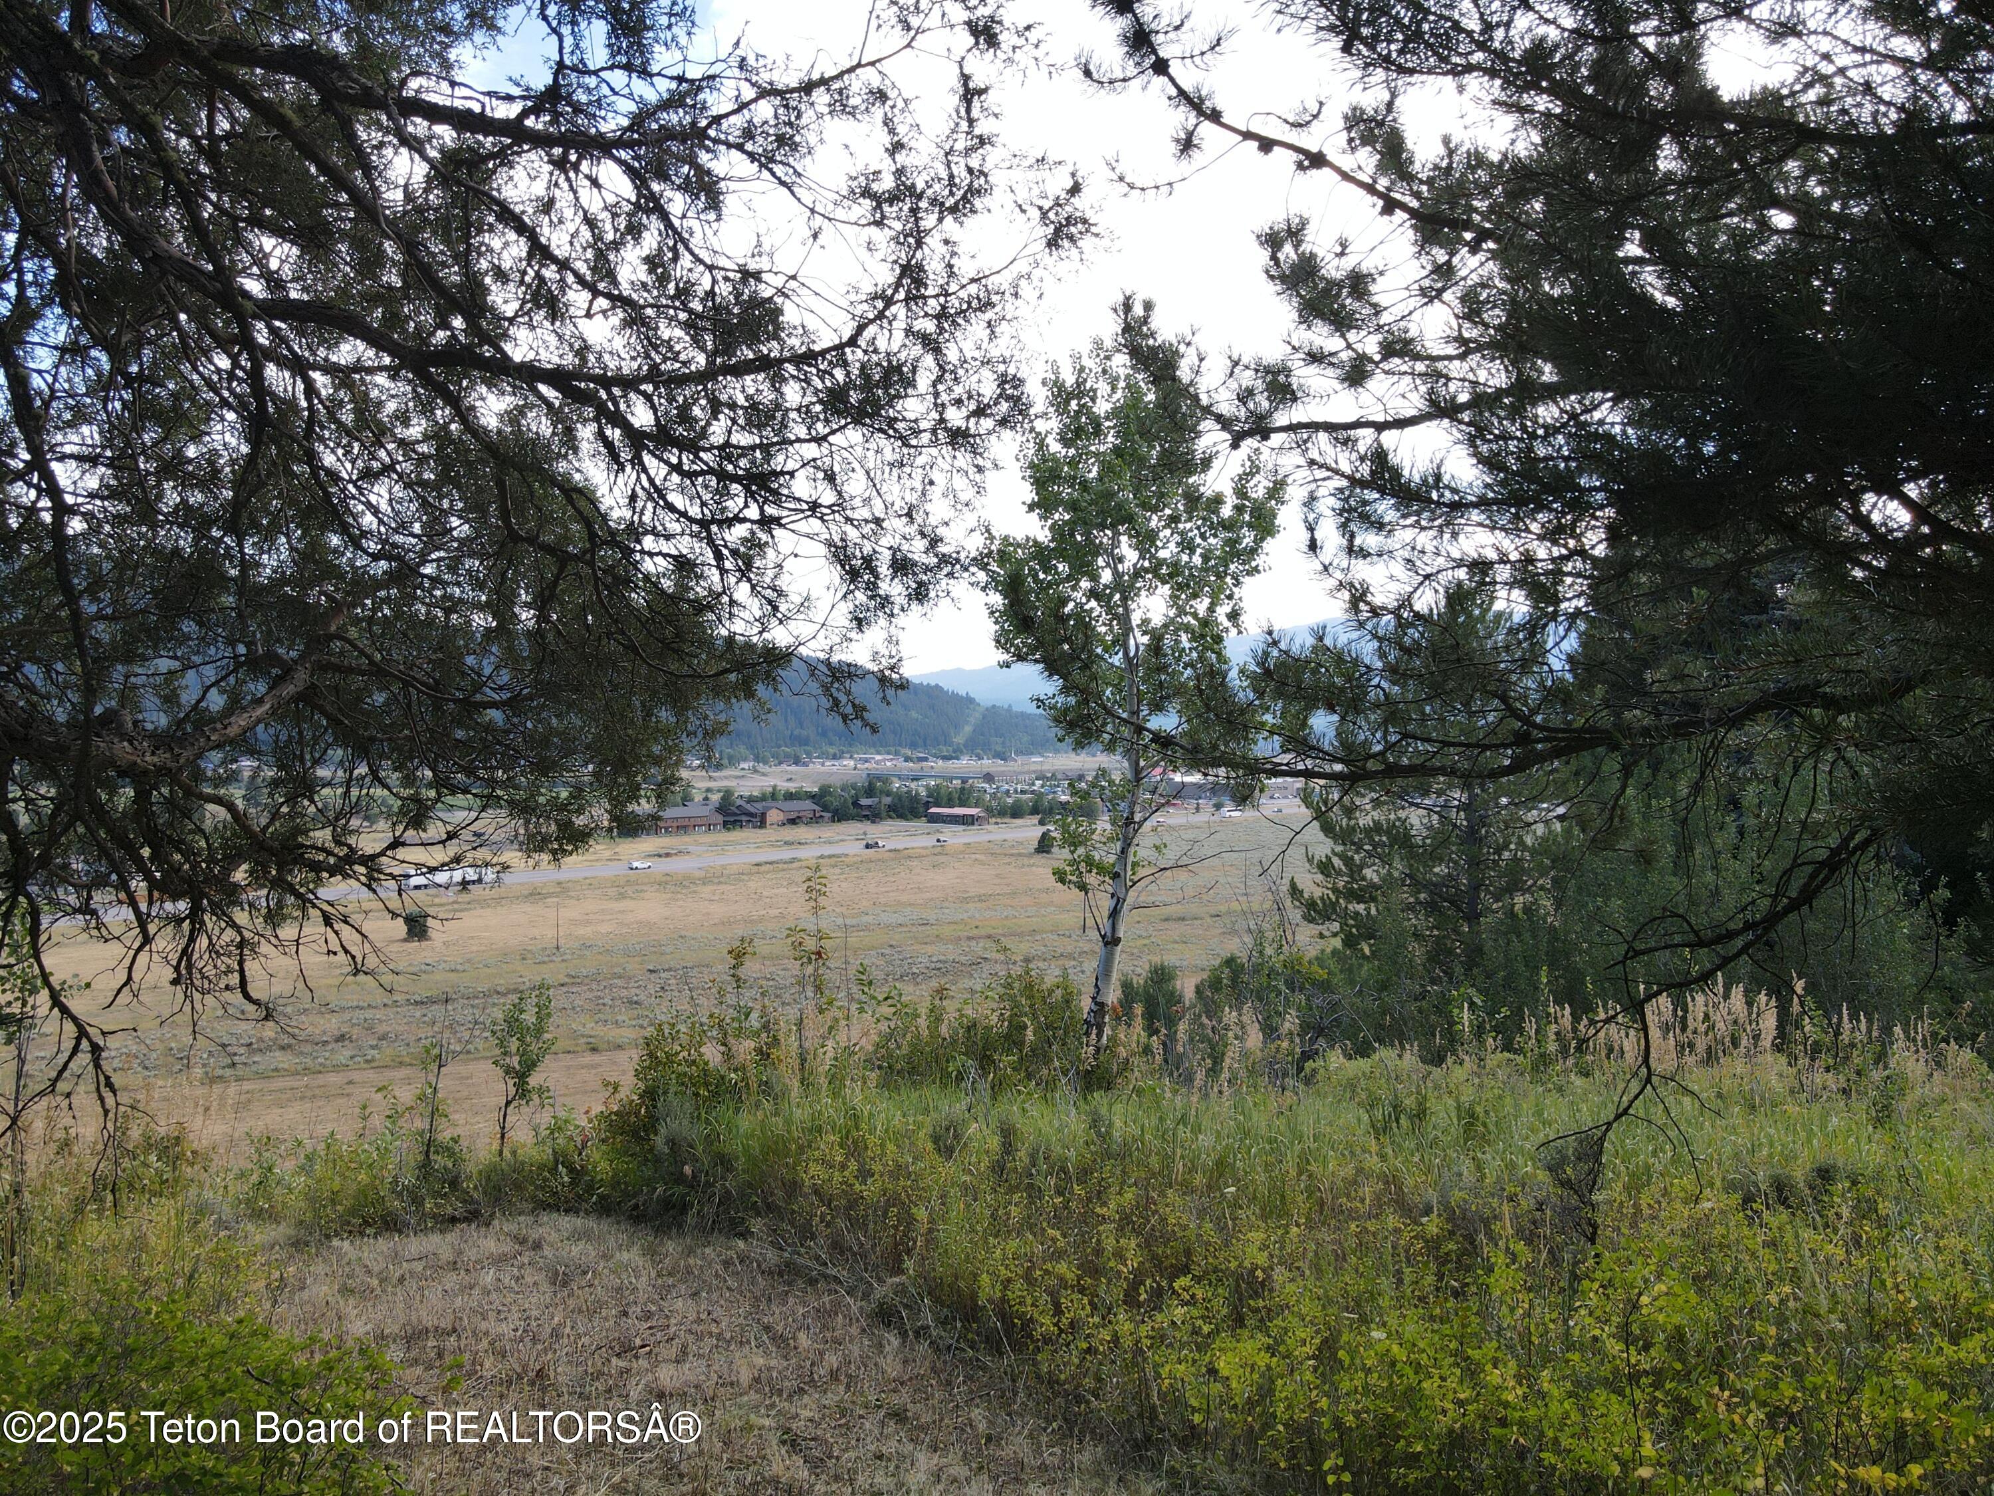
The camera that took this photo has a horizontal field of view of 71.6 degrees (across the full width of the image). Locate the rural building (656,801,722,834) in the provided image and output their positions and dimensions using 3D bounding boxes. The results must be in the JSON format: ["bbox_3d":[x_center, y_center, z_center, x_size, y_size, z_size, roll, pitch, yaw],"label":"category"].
[{"bbox_3d":[-104.500,23.700,457.050,12.000,8.300,25.500,0,1,39],"label":"rural building"}]

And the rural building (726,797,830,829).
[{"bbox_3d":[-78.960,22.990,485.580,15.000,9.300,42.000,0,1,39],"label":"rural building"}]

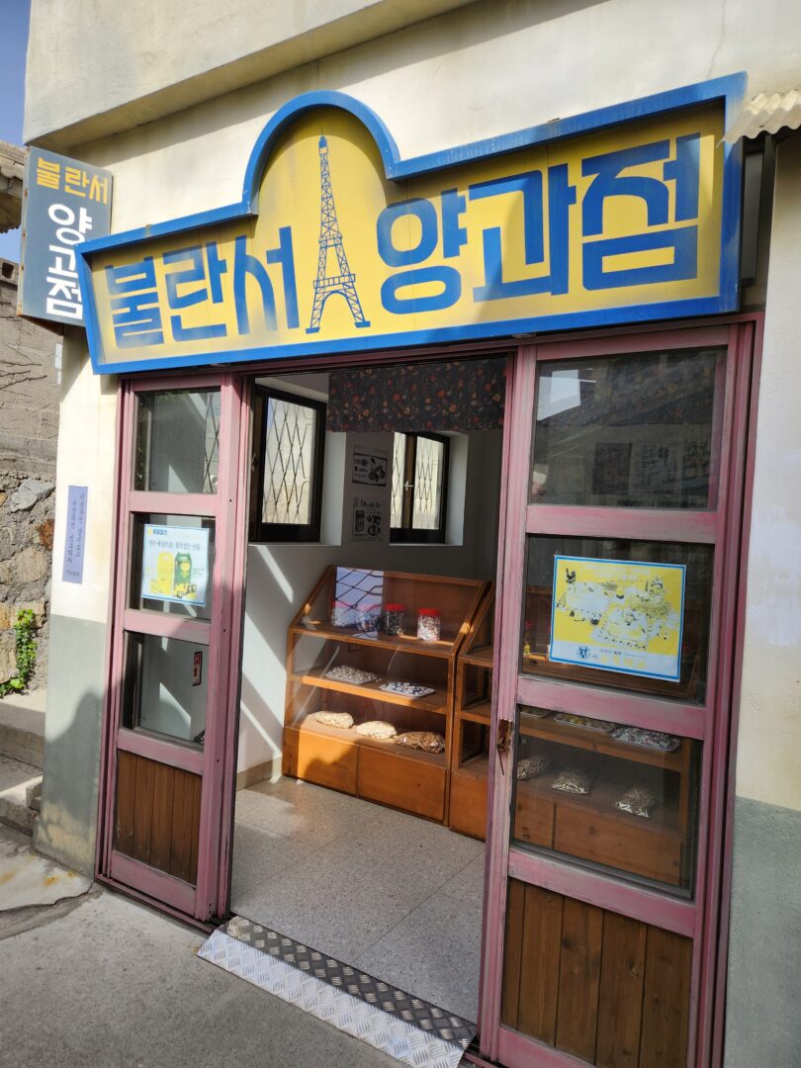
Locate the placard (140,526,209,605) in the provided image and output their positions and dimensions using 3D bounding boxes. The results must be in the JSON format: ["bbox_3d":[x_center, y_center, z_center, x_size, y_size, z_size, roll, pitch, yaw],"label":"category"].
[{"bbox_3d":[-0.891,0.120,2.797,0.364,0.297,0.015,3,1,31],"label":"placard"}]

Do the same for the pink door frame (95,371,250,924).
[{"bbox_3d":[-0.911,0.406,2.810,0.636,2.075,0.104,3,1,31],"label":"pink door frame"}]

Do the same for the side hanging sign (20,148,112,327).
[{"bbox_3d":[-1.417,-1.186,2.963,0.325,0.660,0.256,2,1,-35],"label":"side hanging sign"}]

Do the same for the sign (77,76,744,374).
[{"bbox_3d":[-0.241,-0.940,2.207,2.377,0.727,0.080,4,14,32],"label":"sign"}]

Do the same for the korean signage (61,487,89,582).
[{"bbox_3d":[-1.389,0.004,3.036,0.135,0.417,0.015,3,1,31],"label":"korean signage"}]

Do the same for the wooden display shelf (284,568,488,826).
[{"bbox_3d":[-0.093,0.847,4.073,1.119,1.235,0.412,3,1,32],"label":"wooden display shelf"}]

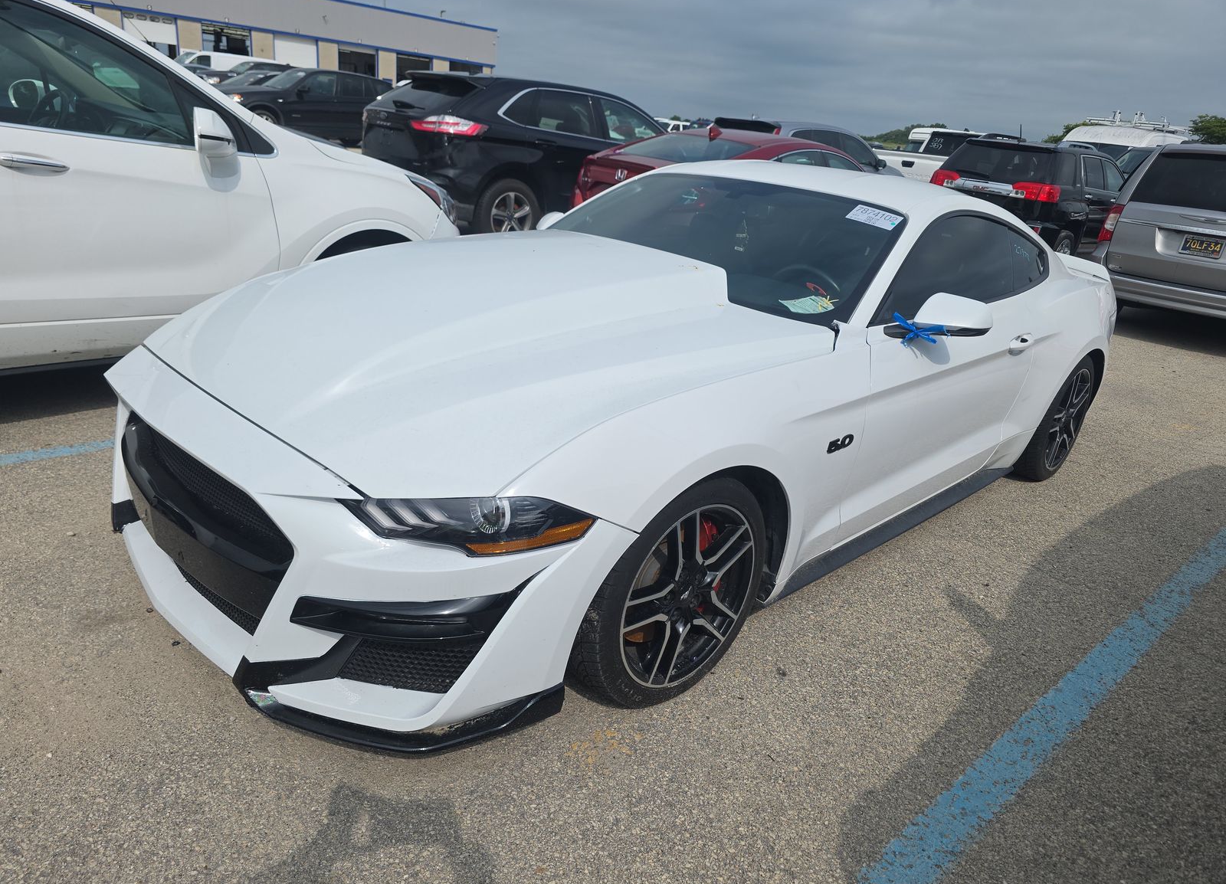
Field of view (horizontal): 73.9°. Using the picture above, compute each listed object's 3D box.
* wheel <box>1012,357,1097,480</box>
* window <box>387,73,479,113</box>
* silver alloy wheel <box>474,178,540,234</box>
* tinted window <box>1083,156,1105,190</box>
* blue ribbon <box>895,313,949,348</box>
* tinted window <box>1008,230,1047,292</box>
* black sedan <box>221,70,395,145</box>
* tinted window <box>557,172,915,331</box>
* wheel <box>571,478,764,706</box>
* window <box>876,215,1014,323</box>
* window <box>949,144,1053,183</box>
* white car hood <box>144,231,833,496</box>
[{"bbox_3d":[2.074,-0.144,3.933,0.685,0.685,0.265,-14,28,-42],"label":"wheel"},{"bbox_3d":[-1.988,-3.552,8.401,0.580,0.130,1.350,-45,41,-13],"label":"window"},{"bbox_3d":[-1.121,-2.378,8.556,0.750,0.750,0.250,-10,26,-35],"label":"silver alloy wheel"},{"bbox_3d":[6.671,-3.732,11.296,0.740,0.420,0.100,-13,17,-41],"label":"tinted window"},{"bbox_3d":[0.926,-0.338,2.449,0.165,0.105,0.080,5,21,-1],"label":"blue ribbon"},{"bbox_3d":[1.747,-0.777,3.450,0.060,0.263,0.464,-16,0,42],"label":"tinted window"},{"bbox_3d":[-7.750,-8.520,20.550,4.680,1.670,1.890,-14,30,-42],"label":"black sedan"},{"bbox_3d":[0.310,-0.734,3.024,1.400,0.137,0.867,25,53,40],"label":"tinted window"},{"bbox_3d":[0.129,0.367,2.164,0.672,0.672,0.255,-15,29,-42],"label":"wheel"},{"bbox_3d":[1.218,-0.659,2.937,1.289,0.373,0.080,-15,0,-42],"label":"window"},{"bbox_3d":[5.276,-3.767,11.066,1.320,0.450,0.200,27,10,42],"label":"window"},{"bbox_3d":[-0.375,-0.386,2.457,1.560,0.247,1.520,-23,35,-39],"label":"white car hood"}]

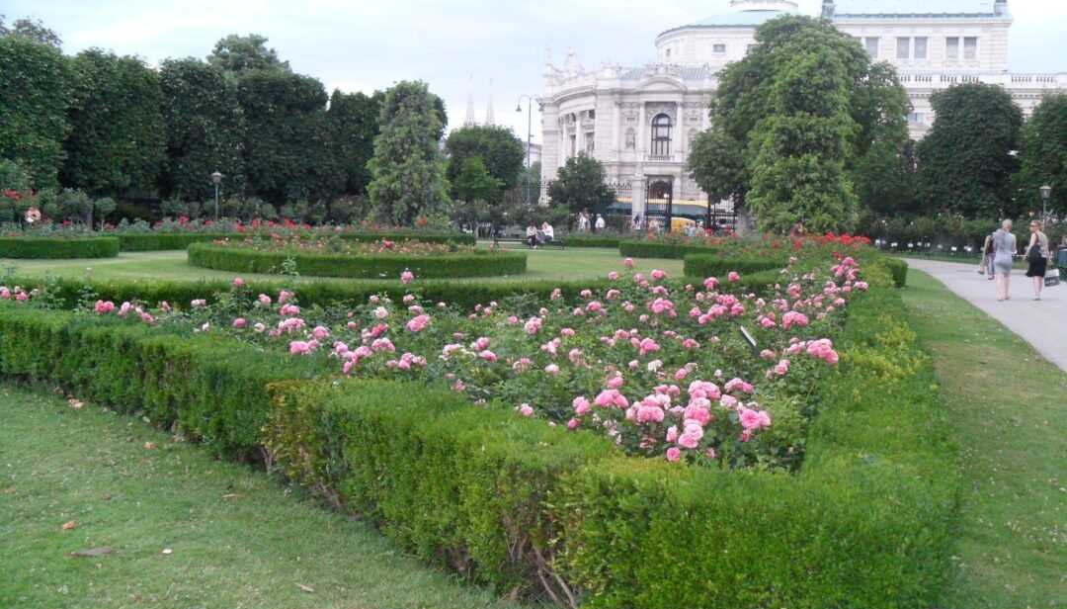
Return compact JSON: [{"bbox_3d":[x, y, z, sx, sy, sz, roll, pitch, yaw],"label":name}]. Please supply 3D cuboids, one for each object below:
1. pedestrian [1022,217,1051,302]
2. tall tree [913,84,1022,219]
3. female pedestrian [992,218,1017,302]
[{"bbox_3d":[10.370,-0.891,22.235,0.560,1.650,0.420,2,5,11],"label":"pedestrian"},{"bbox_3d":[25.816,-8.187,64.500,6.309,9.781,6.309,3,5,21],"label":"tall tree"},{"bbox_3d":[9.774,-0.927,22.400,0.480,1.680,0.360,2,5,17],"label":"female pedestrian"}]

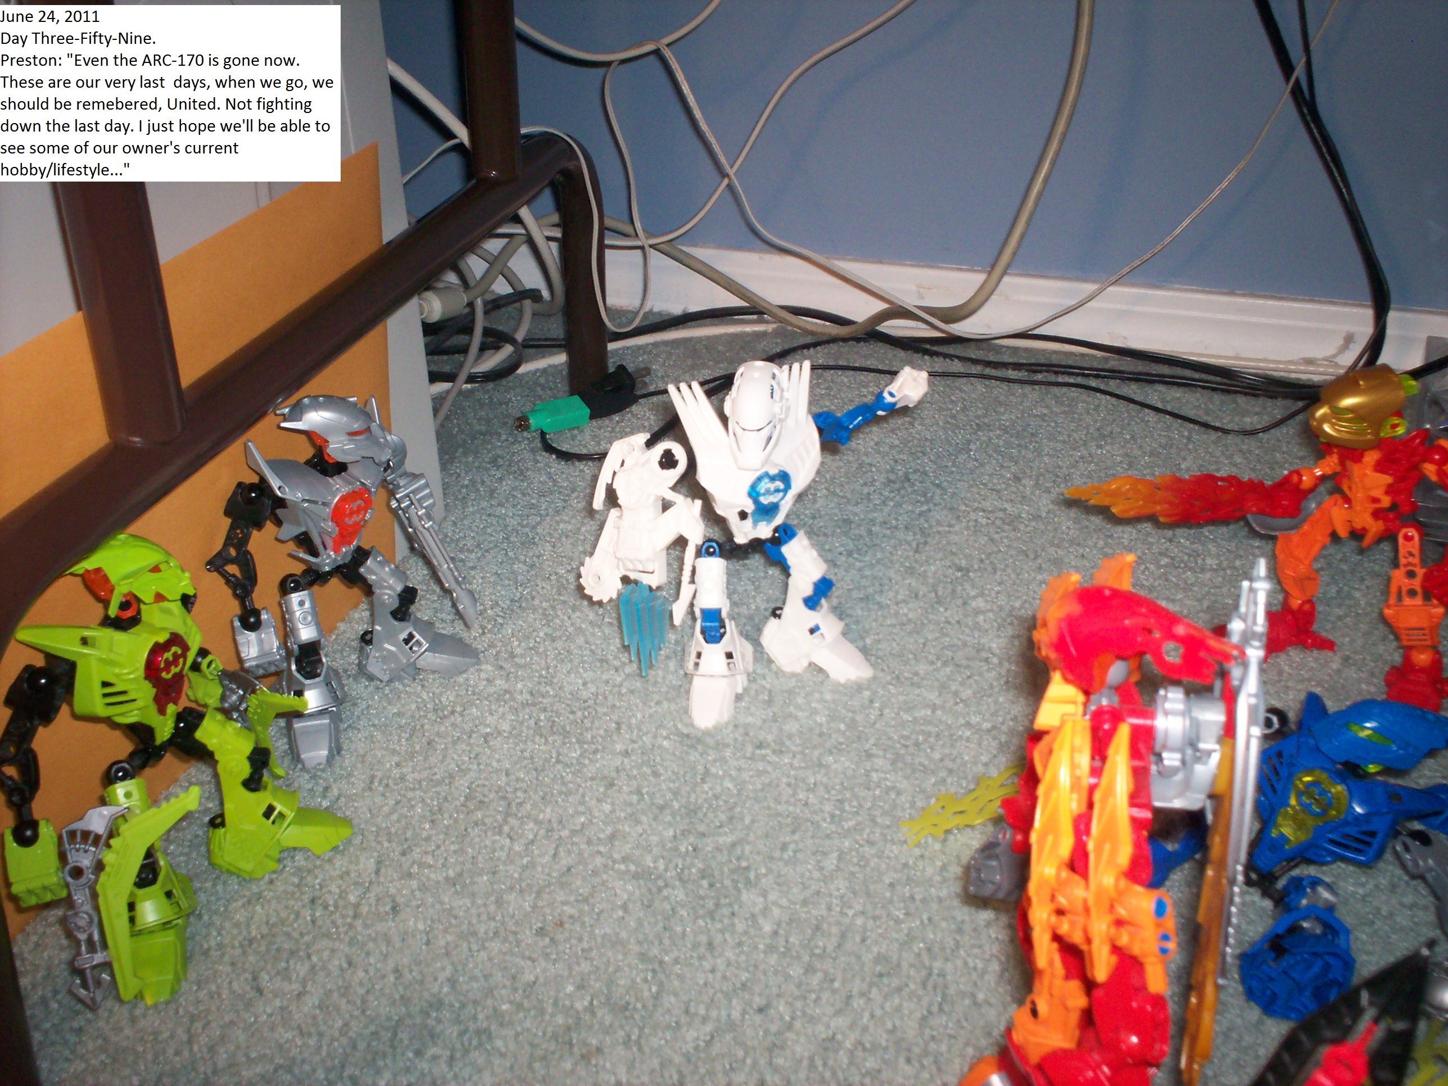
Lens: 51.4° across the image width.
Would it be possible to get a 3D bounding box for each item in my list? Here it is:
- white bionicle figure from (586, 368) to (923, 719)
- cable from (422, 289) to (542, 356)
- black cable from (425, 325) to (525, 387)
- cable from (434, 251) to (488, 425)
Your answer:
[{"bbox_3d":[0.028,-0.013,0.670,0.165,0.160,0.088,-12,32,-21],"label":"white bionicle figure"},{"bbox_3d":[-0.160,-0.145,0.995,0.082,0.033,0.060,1,30,0],"label":"cable"},{"bbox_3d":[-0.163,-0.123,0.990,0.072,0.018,0.070,1,30,0],"label":"black cable"},{"bbox_3d":[-0.164,-0.128,0.935,0.035,0.085,0.080,1,30,0],"label":"cable"}]

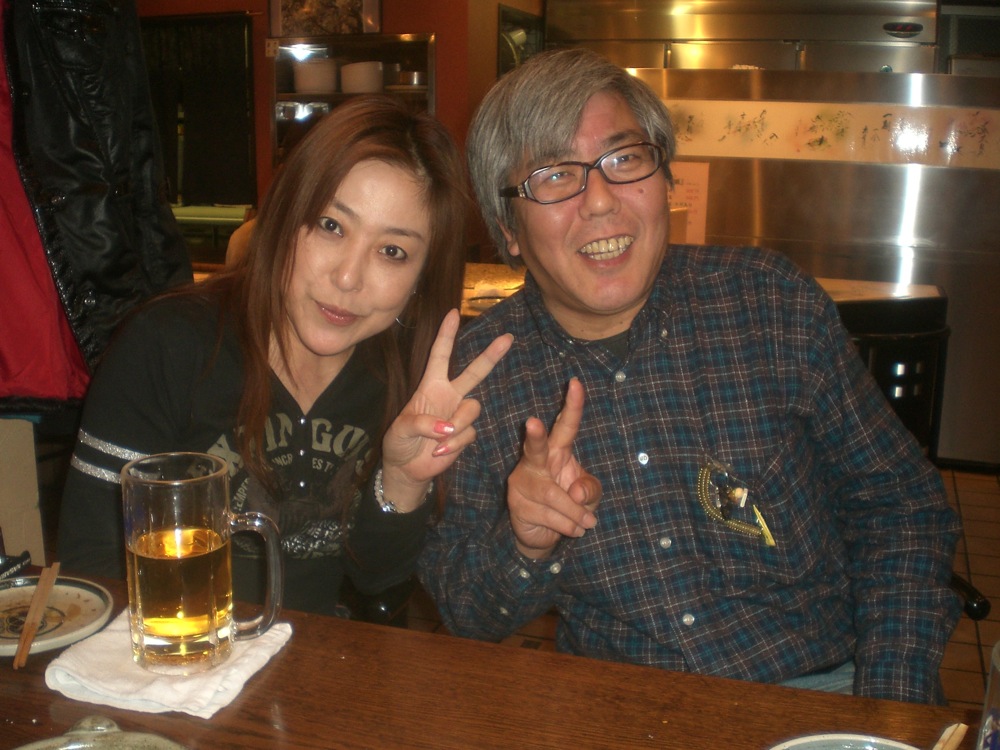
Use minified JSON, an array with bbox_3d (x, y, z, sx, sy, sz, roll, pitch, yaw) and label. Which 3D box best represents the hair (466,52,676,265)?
[{"bbox_3d":[0.071,-0.218,1.100,0.192,0.210,0.220,-14,12,-2],"label":"hair"}]

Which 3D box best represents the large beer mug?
[{"bbox_3d":[-0.231,0.145,0.865,0.119,0.153,0.080,-2,12,-17],"label":"large beer mug"}]

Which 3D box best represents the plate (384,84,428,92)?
[{"bbox_3d":[-0.375,-1.176,4.500,0.195,0.026,0.195,1,11,0],"label":"plate"}]

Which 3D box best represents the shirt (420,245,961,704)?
[{"bbox_3d":[0.200,0.120,1.130,0.520,0.490,0.330,-3,12,12],"label":"shirt"}]

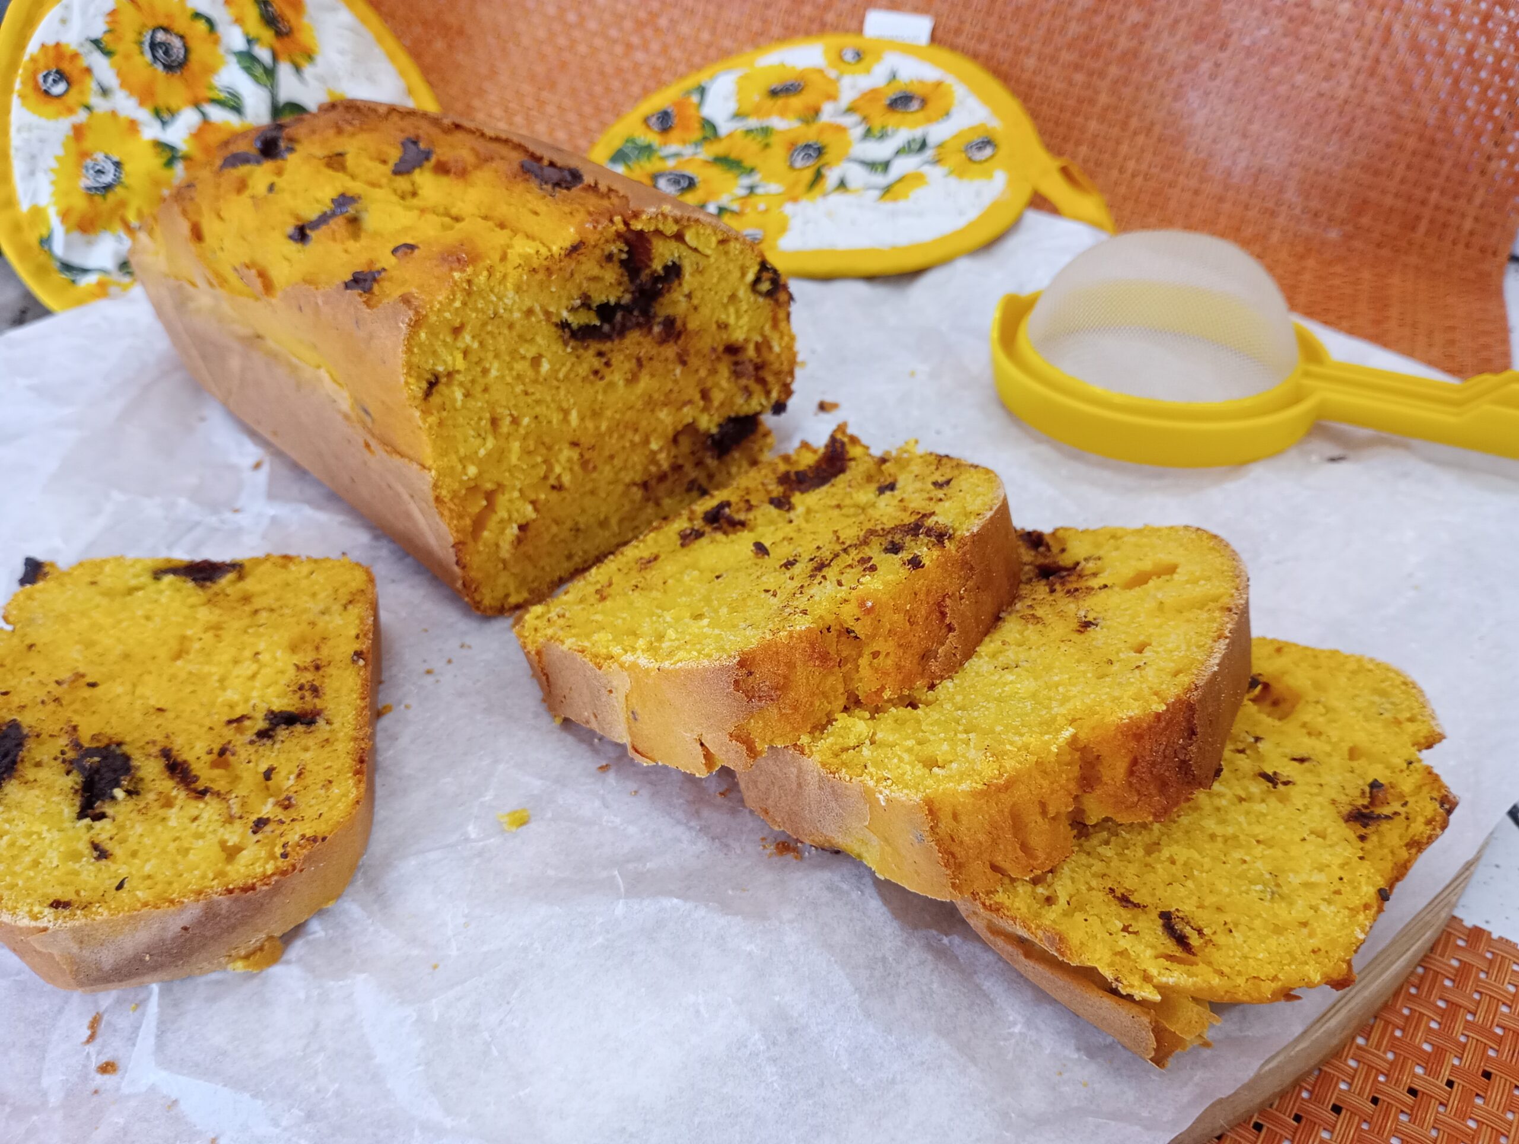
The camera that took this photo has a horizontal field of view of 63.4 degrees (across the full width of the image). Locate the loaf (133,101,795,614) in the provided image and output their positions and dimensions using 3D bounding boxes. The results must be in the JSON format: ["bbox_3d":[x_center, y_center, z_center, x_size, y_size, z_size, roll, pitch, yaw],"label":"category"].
[{"bbox_3d":[-0.082,-0.079,0.335,0.106,0.084,0.151,-29,47,-33],"label":"loaf"}]

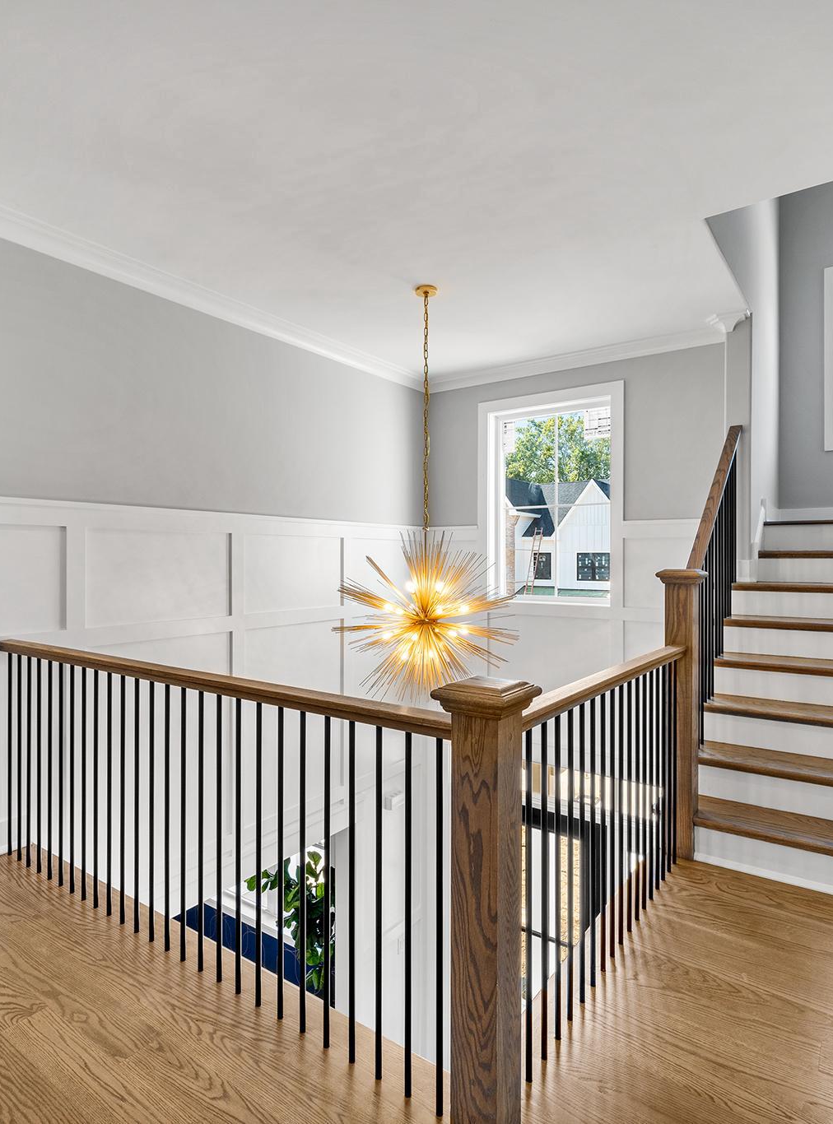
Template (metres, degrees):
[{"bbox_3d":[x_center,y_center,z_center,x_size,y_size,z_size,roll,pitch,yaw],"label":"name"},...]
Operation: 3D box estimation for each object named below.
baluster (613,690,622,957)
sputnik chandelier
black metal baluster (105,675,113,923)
[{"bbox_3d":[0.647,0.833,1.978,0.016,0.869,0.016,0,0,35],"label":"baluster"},{"bbox_3d":[0.056,-0.398,3.424,1.006,2.313,1.006,0,0,0],"label":"sputnik chandelier"},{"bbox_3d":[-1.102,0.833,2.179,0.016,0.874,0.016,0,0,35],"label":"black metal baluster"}]

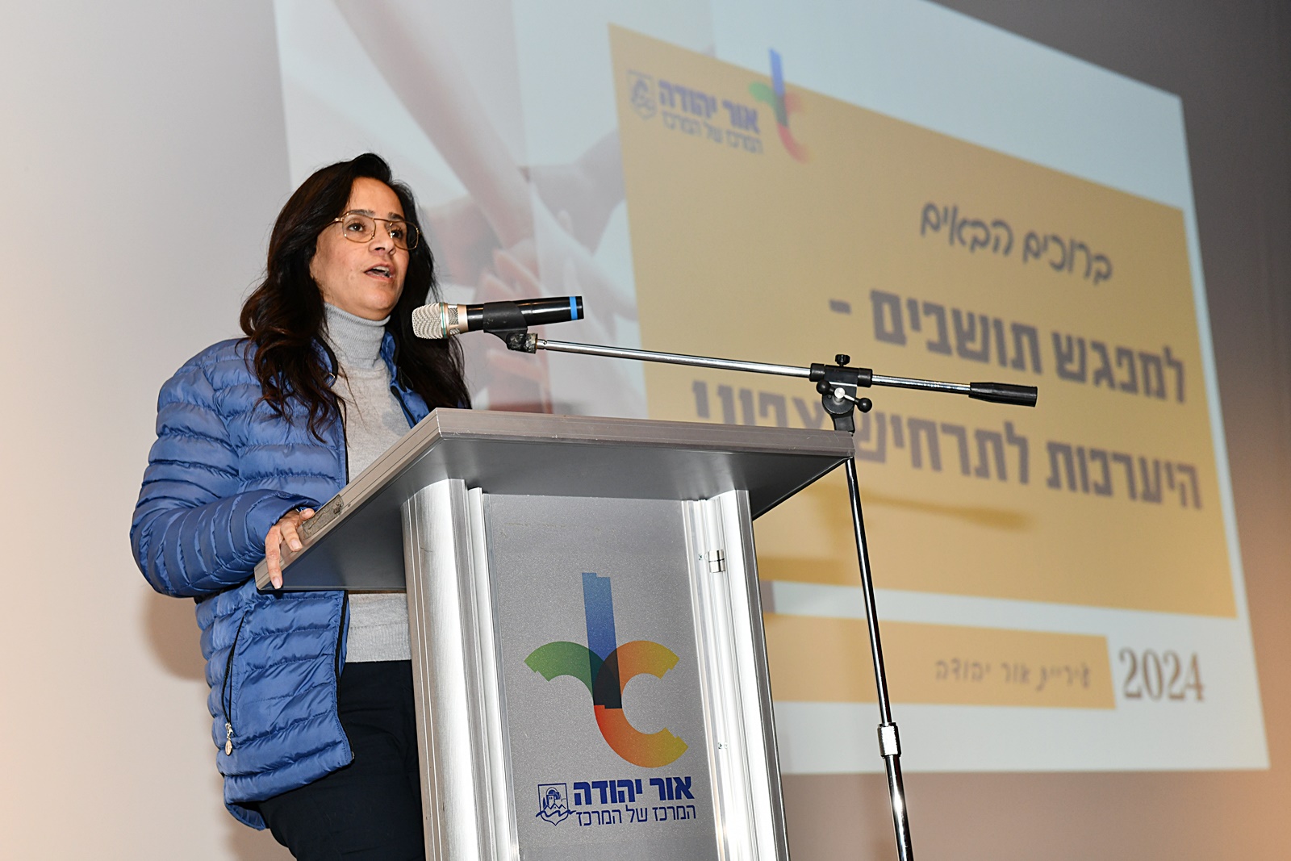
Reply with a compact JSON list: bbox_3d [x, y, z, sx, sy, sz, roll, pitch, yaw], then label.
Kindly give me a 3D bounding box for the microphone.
[{"bbox_3d":[-0.216,-0.168,3.250,0.251,0.052,0.052,-5,-13,-3],"label":"microphone"}]

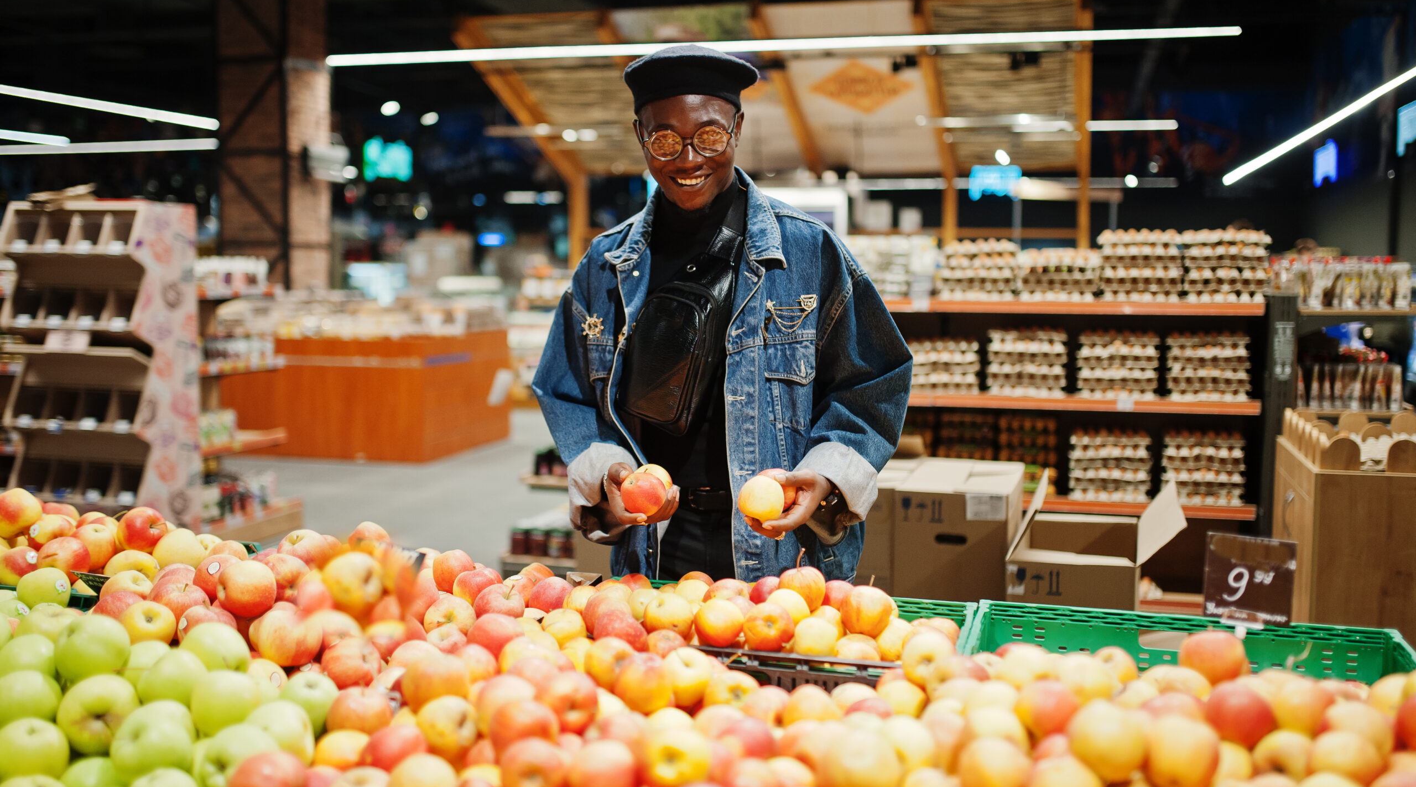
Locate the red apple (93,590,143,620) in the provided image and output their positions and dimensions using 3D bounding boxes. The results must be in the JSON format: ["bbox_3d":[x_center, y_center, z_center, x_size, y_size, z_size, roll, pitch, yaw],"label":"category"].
[{"bbox_3d":[-0.851,0.321,1.990,0.075,0.069,0.075,2,5,14],"label":"red apple"}]

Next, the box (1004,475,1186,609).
[{"bbox_3d":[1.037,0.502,3.698,0.410,0.465,0.610,2,5,17],"label":"box"}]

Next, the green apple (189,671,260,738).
[{"bbox_3d":[-0.551,0.354,1.570,0.077,0.071,0.077,-1,5,-20],"label":"green apple"}]

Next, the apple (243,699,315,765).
[{"bbox_3d":[-0.483,0.383,1.550,0.077,0.071,0.077,-1,5,-18],"label":"apple"}]

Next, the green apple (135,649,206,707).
[{"bbox_3d":[-0.614,0.332,1.580,0.078,0.072,0.078,2,5,15],"label":"green apple"}]

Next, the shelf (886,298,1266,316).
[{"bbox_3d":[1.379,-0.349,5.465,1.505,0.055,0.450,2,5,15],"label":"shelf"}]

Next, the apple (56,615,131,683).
[{"bbox_3d":[-0.689,0.287,1.540,0.077,0.072,0.077,-2,5,-24],"label":"apple"}]

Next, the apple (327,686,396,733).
[{"bbox_3d":[-0.396,0.364,1.570,0.076,0.068,0.076,2,5,15],"label":"apple"}]

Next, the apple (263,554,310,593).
[{"bbox_3d":[-0.618,0.271,2.010,0.075,0.068,0.075,2,5,15],"label":"apple"}]

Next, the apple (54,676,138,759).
[{"bbox_3d":[-0.639,0.336,1.440,0.080,0.074,0.080,2,5,14],"label":"apple"}]

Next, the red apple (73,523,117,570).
[{"bbox_3d":[-1.022,0.257,2.290,0.074,0.073,0.074,2,5,14],"label":"red apple"}]

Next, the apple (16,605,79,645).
[{"bbox_3d":[-0.849,0.312,1.770,0.078,0.070,0.078,2,5,15],"label":"apple"}]

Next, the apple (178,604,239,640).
[{"bbox_3d":[-0.659,0.315,1.810,0.075,0.068,0.075,2,5,15],"label":"apple"}]

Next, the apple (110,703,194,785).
[{"bbox_3d":[-0.566,0.356,1.400,0.080,0.074,0.080,2,5,14],"label":"apple"}]

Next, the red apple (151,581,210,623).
[{"bbox_3d":[-0.703,0.286,1.830,0.077,0.072,0.077,0,5,0],"label":"red apple"}]

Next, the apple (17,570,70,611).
[{"bbox_3d":[-1.014,0.303,2.100,0.074,0.067,0.074,-2,6,-26],"label":"apple"}]

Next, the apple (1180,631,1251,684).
[{"bbox_3d":[0.619,0.326,1.690,0.077,0.071,0.077,2,5,14],"label":"apple"}]

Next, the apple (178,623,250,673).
[{"bbox_3d":[-0.571,0.307,1.590,0.081,0.074,0.081,2,5,14],"label":"apple"}]

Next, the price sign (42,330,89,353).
[{"bbox_3d":[-3.008,-0.244,6.450,0.250,0.110,0.015,2,6,17],"label":"price sign"}]

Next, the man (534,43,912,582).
[{"bbox_3d":[0.030,0.317,2.422,0.650,1.838,0.480,1,5,7],"label":"man"}]

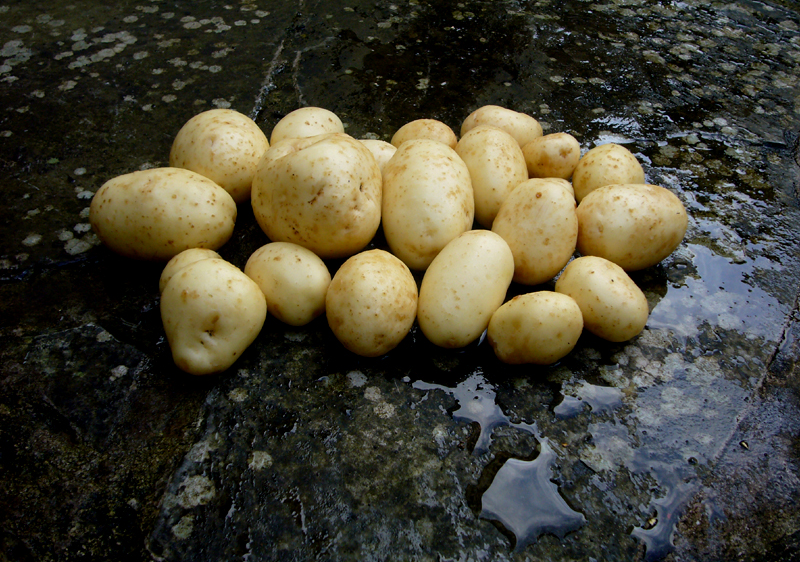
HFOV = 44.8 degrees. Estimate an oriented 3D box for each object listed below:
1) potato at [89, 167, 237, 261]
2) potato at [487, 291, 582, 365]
[{"bbox_3d":[-0.147,-0.042,0.602,0.093,0.055,0.058,7,44,7],"label":"potato"},{"bbox_3d":[0.076,0.026,0.543,0.055,0.038,0.042,-12,45,-13],"label":"potato"}]

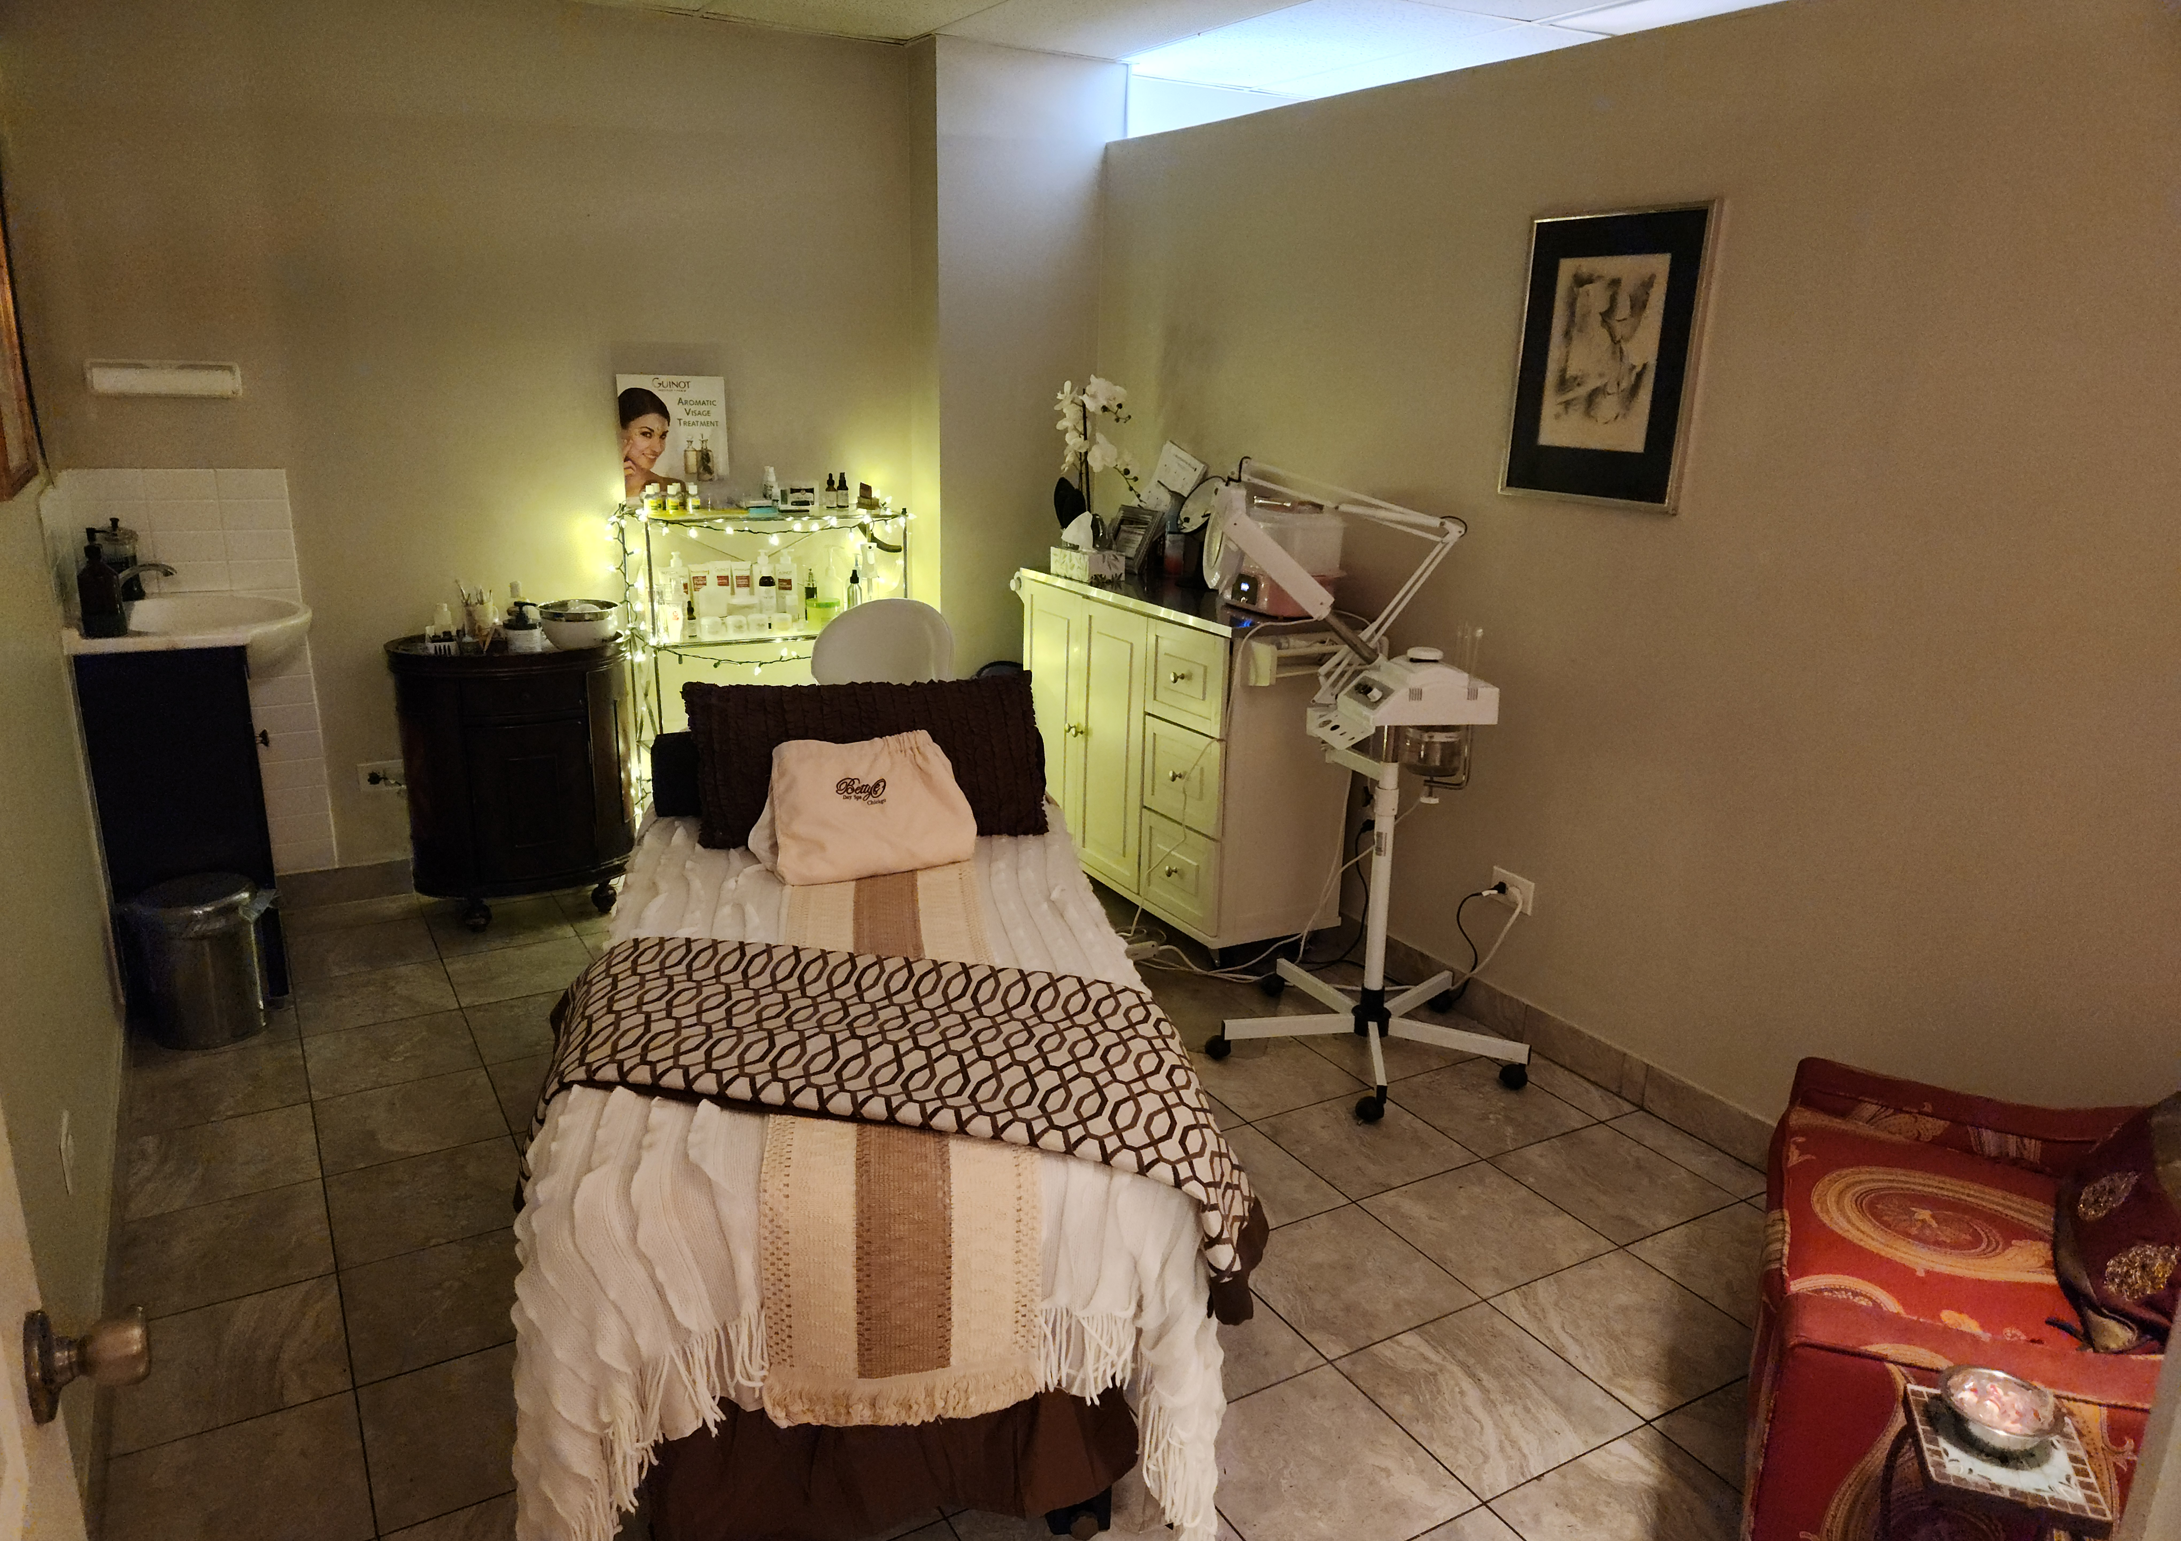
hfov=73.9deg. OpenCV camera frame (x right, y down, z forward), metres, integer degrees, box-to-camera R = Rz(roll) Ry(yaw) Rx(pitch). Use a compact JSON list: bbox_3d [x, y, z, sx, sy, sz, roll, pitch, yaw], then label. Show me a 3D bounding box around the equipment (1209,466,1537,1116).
[{"bbox_3d":[0.576,0.007,3.071,0.730,1.300,0.670,-1,16,-8],"label":"equipment"}]

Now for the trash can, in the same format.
[{"bbox_3d":[-1.962,0.416,3.215,0.280,0.325,0.280,-8,18,-30],"label":"trash can"}]

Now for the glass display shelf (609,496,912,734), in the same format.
[{"bbox_3d":[-0.939,-0.246,4.285,0.780,1.060,0.300,-8,18,-30],"label":"glass display shelf"}]

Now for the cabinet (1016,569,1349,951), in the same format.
[{"bbox_3d":[0.219,-0.056,4.029,0.420,0.886,1.100,-8,18,-30],"label":"cabinet"}]

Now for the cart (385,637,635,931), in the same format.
[{"bbox_3d":[-1.536,0.008,3.923,0.605,0.740,0.395,-8,18,-30],"label":"cart"}]

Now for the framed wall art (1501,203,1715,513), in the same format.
[{"bbox_3d":[1.016,-0.810,2.873,0.025,0.555,0.442,-8,18,-30],"label":"framed wall art"}]

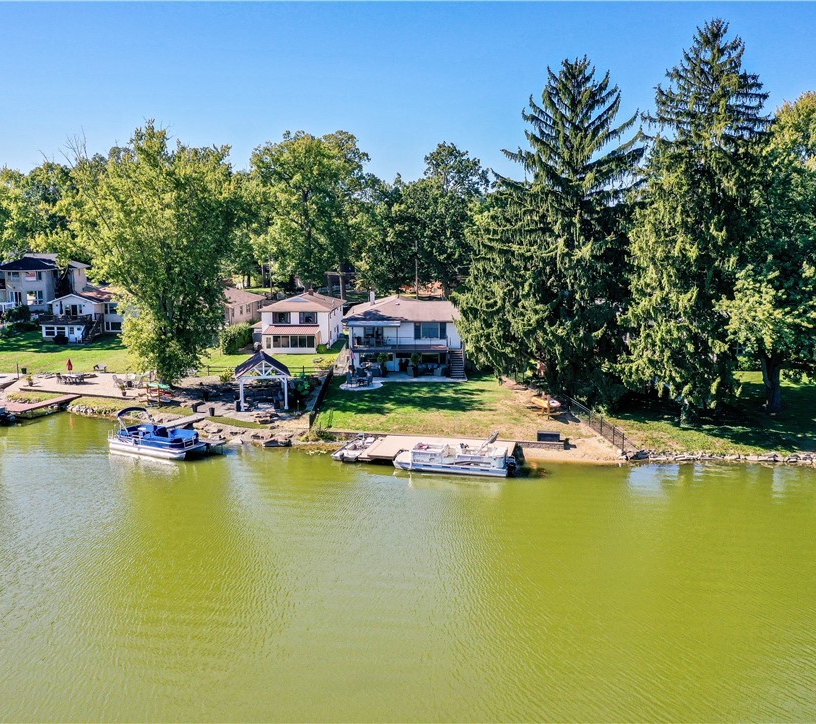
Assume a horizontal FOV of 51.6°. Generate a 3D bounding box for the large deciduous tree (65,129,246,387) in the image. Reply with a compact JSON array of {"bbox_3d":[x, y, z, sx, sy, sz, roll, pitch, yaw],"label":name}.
[{"bbox_3d":[-22.344,-9.228,74.445,14.689,23.068,14.500,0,8,0],"label":"large deciduous tree"}]

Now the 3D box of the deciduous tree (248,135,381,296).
[{"bbox_3d":[-13.993,-20.252,126.404,18.743,27.695,18.743,0,8,0],"label":"deciduous tree"}]

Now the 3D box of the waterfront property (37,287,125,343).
[{"bbox_3d":[-41.900,-6.520,111.803,9.800,6.200,12.500,1,9,4],"label":"waterfront property"}]

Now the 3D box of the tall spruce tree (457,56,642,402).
[{"bbox_3d":[11.254,-10.392,66.700,14.173,26.378,14.000,0,8,0],"label":"tall spruce tree"}]

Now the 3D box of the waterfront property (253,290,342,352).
[{"bbox_3d":[-12.712,-5.177,103.021,8.600,6.311,17.500,0,8,2],"label":"waterfront property"}]

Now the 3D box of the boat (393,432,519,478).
[{"bbox_3d":[3.000,5.615,52.457,7.400,2.200,2.450,2,9,14],"label":"boat"}]

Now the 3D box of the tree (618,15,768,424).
[{"bbox_3d":[20.400,-9.287,59.581,9.800,27.500,9.800,0,9,0],"label":"tree"}]

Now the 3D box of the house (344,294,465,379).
[{"bbox_3d":[-0.400,-3.577,90.301,12.300,7.100,17.000,0,9,0],"label":"house"}]

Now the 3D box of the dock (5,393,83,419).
[{"bbox_3d":[-30.462,3.758,70.446,2.000,0.750,7.460,3,9,17],"label":"dock"}]

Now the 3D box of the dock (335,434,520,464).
[{"bbox_3d":[1.800,5.936,54.602,10.200,0.800,5.400,2,8,11],"label":"dock"}]

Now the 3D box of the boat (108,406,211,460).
[{"bbox_3d":[-16.902,4.681,56.514,6.600,2.700,2.600,4,9,27],"label":"boat"}]

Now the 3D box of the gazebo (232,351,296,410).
[{"bbox_3d":[-11.661,1.491,67.577,4.200,4.004,5.100,-2,8,-15],"label":"gazebo"}]

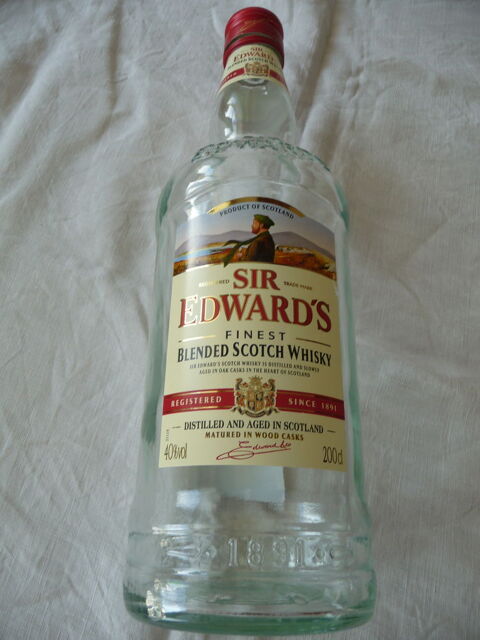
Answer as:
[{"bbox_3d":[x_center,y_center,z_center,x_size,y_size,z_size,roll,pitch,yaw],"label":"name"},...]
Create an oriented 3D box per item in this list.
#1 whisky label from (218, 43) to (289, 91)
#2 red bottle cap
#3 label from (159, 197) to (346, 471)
[{"bbox_3d":[0.010,-0.154,0.344,0.051,0.051,0.033,2,69,-2],"label":"whisky label"},{"bbox_3d":[0.010,-0.184,0.356,0.040,0.040,0.033,1,69,0],"label":"red bottle cap"},{"bbox_3d":[0.007,0.002,0.235,0.081,0.018,0.125,1,69,0],"label":"label"}]

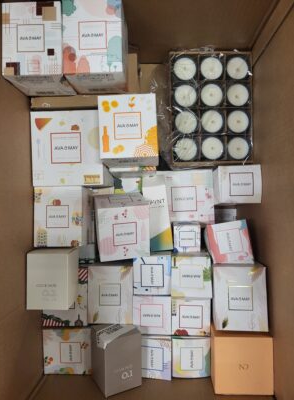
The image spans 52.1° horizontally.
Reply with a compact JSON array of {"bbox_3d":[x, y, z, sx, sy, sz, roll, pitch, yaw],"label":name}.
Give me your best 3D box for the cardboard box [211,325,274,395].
[{"bbox_3d":[0.161,0.272,0.547,0.094,0.105,0.094,-1,91,2],"label":"cardboard box"}]

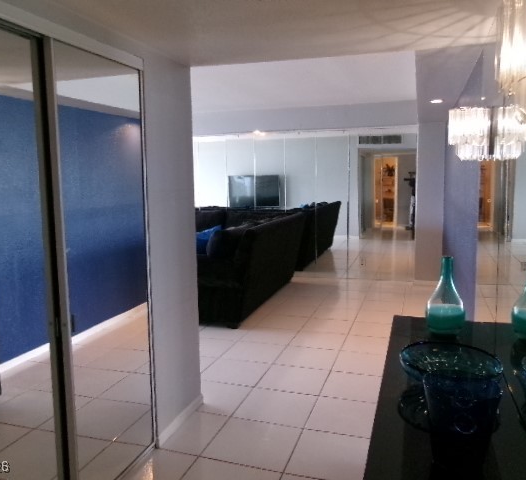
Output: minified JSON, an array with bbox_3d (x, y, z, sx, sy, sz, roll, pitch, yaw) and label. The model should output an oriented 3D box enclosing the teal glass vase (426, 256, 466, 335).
[{"bbox_3d":[0.803,0.238,2.183,0.166,0.325,0.166,1,7,18],"label":"teal glass vase"}]

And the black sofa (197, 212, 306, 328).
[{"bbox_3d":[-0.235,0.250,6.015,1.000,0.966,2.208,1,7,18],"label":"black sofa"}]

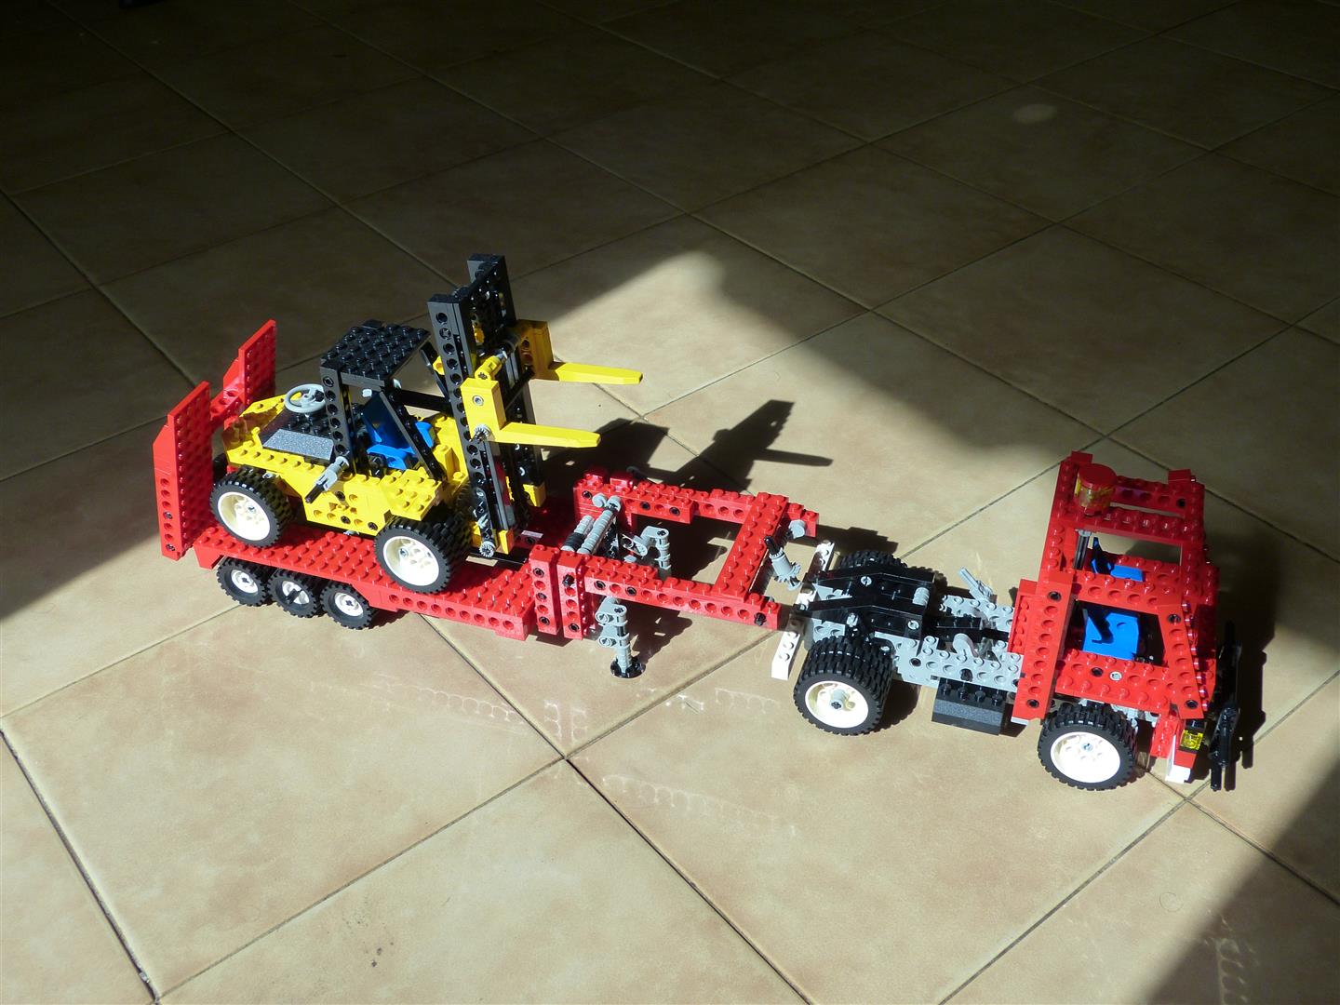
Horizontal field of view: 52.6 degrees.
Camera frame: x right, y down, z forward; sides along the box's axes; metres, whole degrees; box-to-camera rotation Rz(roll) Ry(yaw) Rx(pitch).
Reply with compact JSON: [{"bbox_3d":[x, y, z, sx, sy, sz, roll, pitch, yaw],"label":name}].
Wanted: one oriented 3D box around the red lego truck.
[{"bbox_3d":[-0.002,-0.012,0.653,0.554,0.191,0.109,11,40,16],"label":"red lego truck"}]

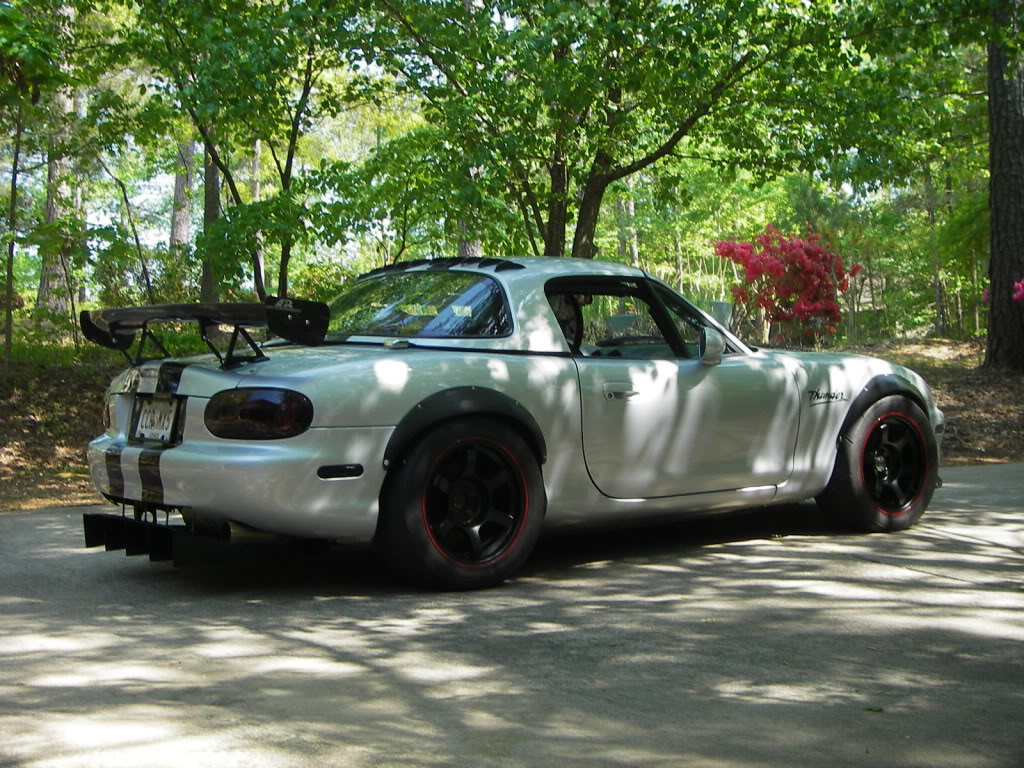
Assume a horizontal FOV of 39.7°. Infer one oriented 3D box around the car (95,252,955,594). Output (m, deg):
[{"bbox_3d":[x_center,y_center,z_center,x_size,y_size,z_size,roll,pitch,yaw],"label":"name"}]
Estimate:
[{"bbox_3d":[0.229,0.074,6.194,3.970,1.210,1.710,-2,2,-37],"label":"car"}]

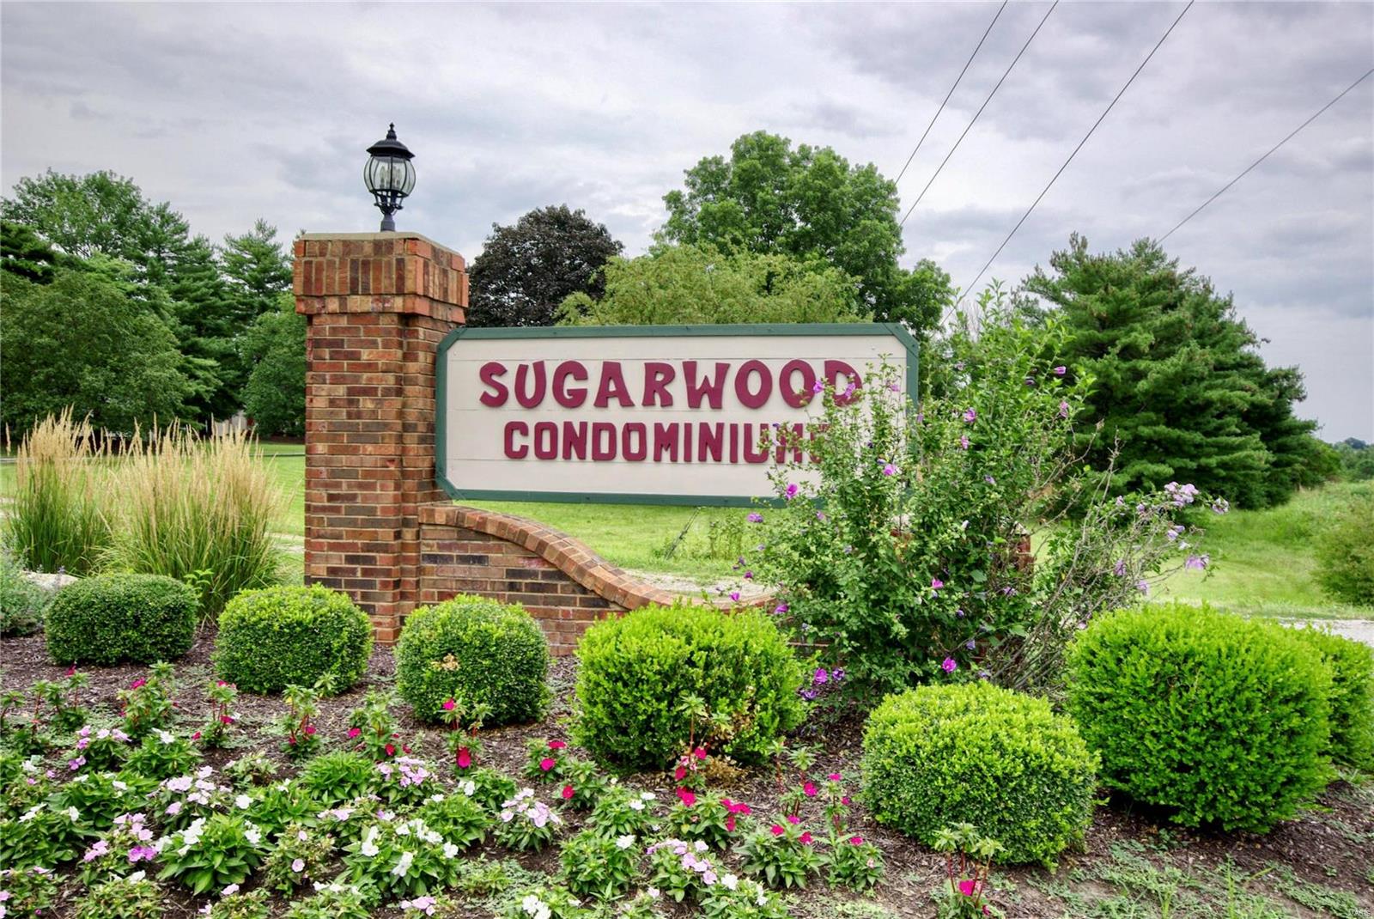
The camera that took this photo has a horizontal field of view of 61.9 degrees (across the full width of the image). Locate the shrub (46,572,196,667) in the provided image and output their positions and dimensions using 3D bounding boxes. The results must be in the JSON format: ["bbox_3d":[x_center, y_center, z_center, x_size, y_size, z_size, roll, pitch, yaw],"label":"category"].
[{"bbox_3d":[-3.043,0.811,6.170,0.800,0.415,0.780,1,1,-11],"label":"shrub"}]

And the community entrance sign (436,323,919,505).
[{"bbox_3d":[-0.113,-0.239,6.330,2.735,0.987,0.080,1,1,13],"label":"community entrance sign"}]

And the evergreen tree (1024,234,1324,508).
[{"bbox_3d":[12.504,-2.331,29.500,7.500,6.950,7.000,1,1,0],"label":"evergreen tree"}]

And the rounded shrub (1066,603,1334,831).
[{"bbox_3d":[2.004,0.928,4.480,1.000,0.750,0.980,1,1,19],"label":"rounded shrub"}]

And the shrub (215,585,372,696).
[{"bbox_3d":[-1.809,0.830,5.304,0.641,0.481,0.641,1,1,0],"label":"shrub"}]

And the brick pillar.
[{"bbox_3d":[-1.781,-0.114,6.732,0.738,2.280,0.738,1,1,11],"label":"brick pillar"}]

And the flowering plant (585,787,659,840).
[{"bbox_3d":[-0.203,1.097,3.558,0.229,0.153,0.229,1,1,0],"label":"flowering plant"}]

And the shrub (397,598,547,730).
[{"bbox_3d":[-0.906,0.842,4.880,0.619,0.516,0.619,1,1,0],"label":"shrub"}]

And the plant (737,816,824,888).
[{"bbox_3d":[0.284,1.184,3.470,0.270,0.190,0.260,1,1,6],"label":"plant"}]

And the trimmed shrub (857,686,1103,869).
[{"bbox_3d":[1.029,1.038,4.030,0.810,0.505,0.800,1,1,11],"label":"trimmed shrub"}]

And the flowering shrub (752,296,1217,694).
[{"bbox_3d":[1.316,0.244,5.100,2.050,1.940,1.600,1,1,14],"label":"flowering shrub"}]

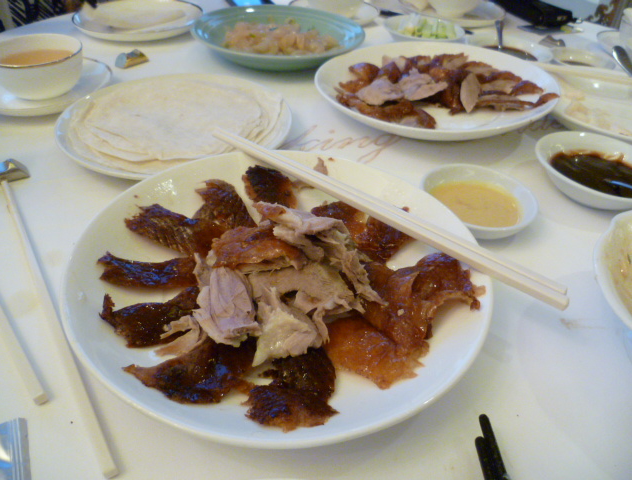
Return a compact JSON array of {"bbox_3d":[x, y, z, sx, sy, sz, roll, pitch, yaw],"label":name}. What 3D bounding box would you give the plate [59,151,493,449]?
[{"bbox_3d":[-0.021,0.020,0.325,0.249,0.029,0.249,3,38,0],"label":"plate"}]

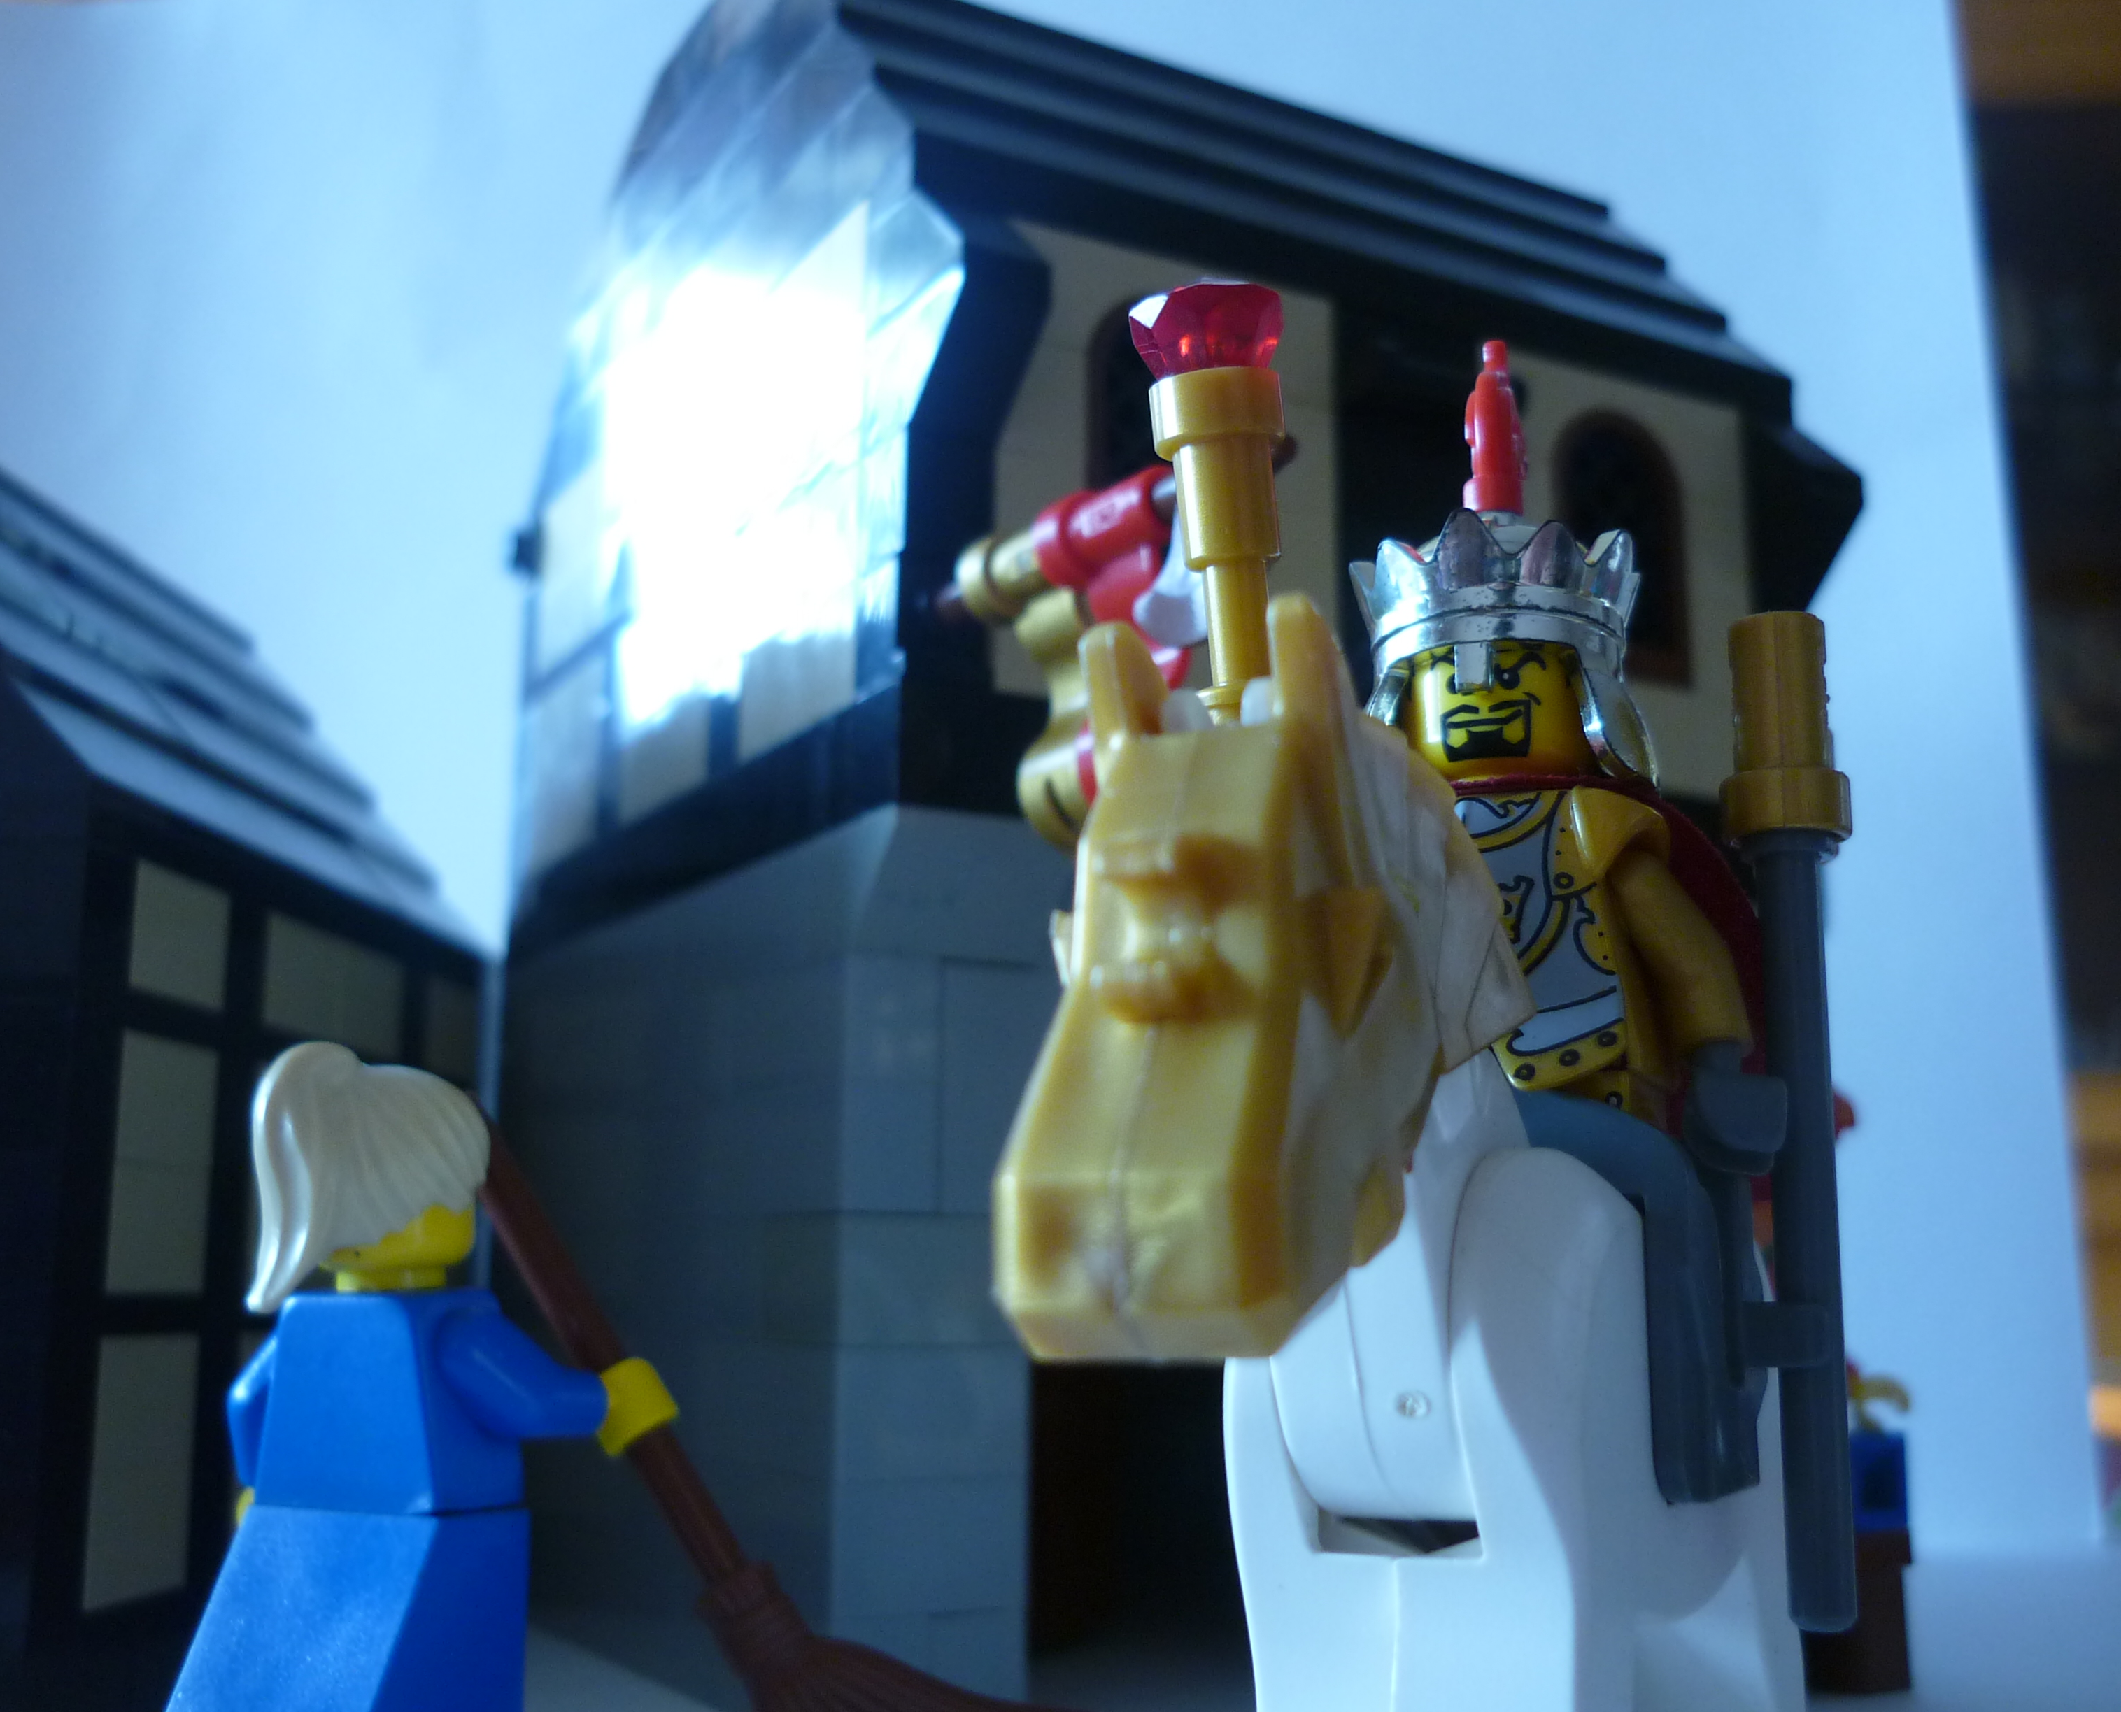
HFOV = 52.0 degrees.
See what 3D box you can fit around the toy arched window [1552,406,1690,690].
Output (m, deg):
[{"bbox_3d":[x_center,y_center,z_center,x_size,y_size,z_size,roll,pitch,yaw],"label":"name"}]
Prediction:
[{"bbox_3d":[0.049,-0.028,0.200,0.016,0.025,0.008,6,-12,-29],"label":"toy arched window"}]

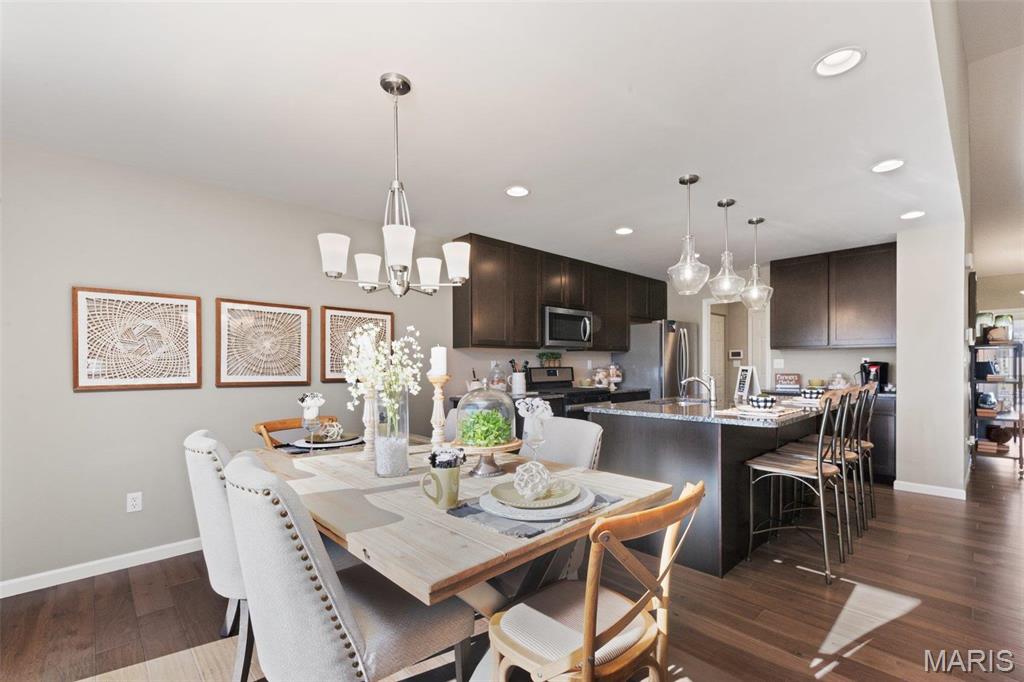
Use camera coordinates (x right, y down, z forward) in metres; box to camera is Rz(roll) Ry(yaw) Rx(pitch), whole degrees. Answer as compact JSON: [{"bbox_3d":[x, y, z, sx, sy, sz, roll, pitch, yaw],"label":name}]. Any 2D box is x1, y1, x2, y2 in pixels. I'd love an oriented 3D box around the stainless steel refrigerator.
[{"bbox_3d":[2.020,0.637,6.099,0.910,1.770,0.810,2,-4,-43],"label":"stainless steel refrigerator"}]

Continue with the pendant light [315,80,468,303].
[{"bbox_3d":[-0.485,-0.652,1.814,0.600,0.920,0.600,1,-2,0],"label":"pendant light"}]

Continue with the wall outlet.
[{"bbox_3d":[-2.311,0.991,2.614,0.070,0.115,0.010,2,-4,-43],"label":"wall outlet"}]

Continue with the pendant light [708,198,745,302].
[{"bbox_3d":[1.625,-0.676,3.225,0.250,0.745,0.250,2,-2,-43],"label":"pendant light"}]

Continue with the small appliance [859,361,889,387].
[{"bbox_3d":[3.754,0.364,4.432,0.290,0.320,0.200,2,-2,-43],"label":"small appliance"}]

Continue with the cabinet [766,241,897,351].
[{"bbox_3d":[3.650,-0.444,4.838,0.330,1.068,1.170,2,-4,-43],"label":"cabinet"}]

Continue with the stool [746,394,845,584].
[{"bbox_3d":[1.776,0.843,2.670,0.440,1.050,0.490,2,-4,-43],"label":"stool"}]

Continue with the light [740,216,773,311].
[{"bbox_3d":[2.073,-0.657,3.612,0.250,0.745,0.250,2,-2,-43],"label":"light"}]

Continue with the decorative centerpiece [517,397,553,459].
[{"bbox_3d":[0.103,0.416,1.920,0.155,0.320,0.155,2,-4,-43],"label":"decorative centerpiece"}]

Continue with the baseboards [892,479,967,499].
[{"bbox_3d":[3.801,1.362,3.893,0.016,0.086,0.455,2,-2,-43],"label":"baseboards"}]

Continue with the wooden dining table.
[{"bbox_3d":[-0.405,0.940,1.869,1.021,0.772,1.839,2,-2,-43],"label":"wooden dining table"}]

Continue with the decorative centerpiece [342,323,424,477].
[{"bbox_3d":[-0.542,0.250,1.872,0.340,0.650,0.320,2,-4,-43],"label":"decorative centerpiece"}]

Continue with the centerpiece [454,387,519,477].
[{"bbox_3d":[-0.106,0.389,1.847,0.298,0.370,0.298,0,-3,0],"label":"centerpiece"}]

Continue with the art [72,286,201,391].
[{"bbox_3d":[-2.279,-0.001,2.627,0.590,0.605,0.030,2,-2,-43],"label":"art"}]

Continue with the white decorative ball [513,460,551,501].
[{"bbox_3d":[0.060,0.435,1.324,0.118,0.118,0.118,1,-2,0],"label":"white decorative ball"}]

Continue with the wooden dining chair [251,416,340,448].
[{"bbox_3d":[-1.180,0.925,2.500,0.490,0.880,0.520,2,-4,-43],"label":"wooden dining chair"}]

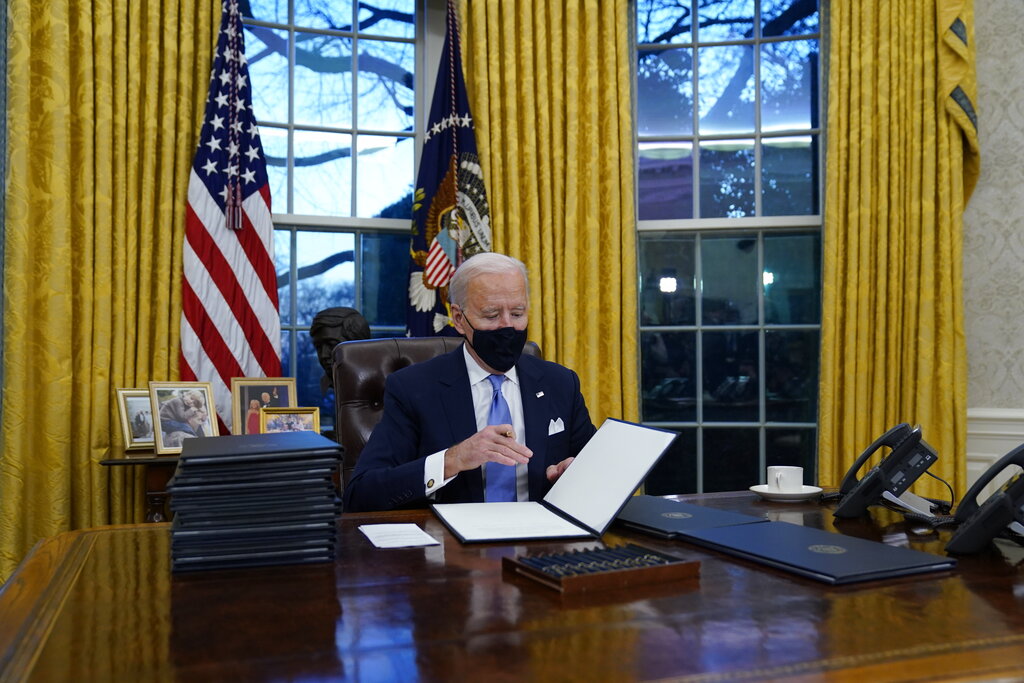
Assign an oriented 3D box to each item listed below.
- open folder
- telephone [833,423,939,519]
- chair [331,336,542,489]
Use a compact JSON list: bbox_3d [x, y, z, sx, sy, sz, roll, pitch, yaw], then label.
[{"bbox_3d":[0.066,0.256,1.765,0.395,0.192,0.370,0,-2,-14],"label":"open folder"},{"bbox_3d":[0.779,0.262,1.922,0.210,0.182,0.240,-1,-2,15],"label":"telephone"},{"bbox_3d":[-0.110,0.583,2.150,0.660,1.210,0.700,0,-2,-19],"label":"chair"}]

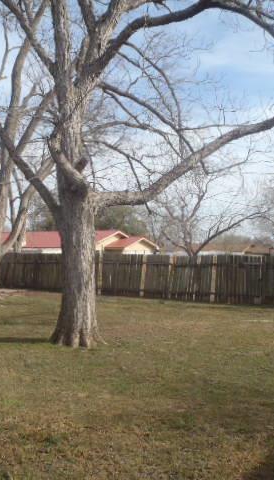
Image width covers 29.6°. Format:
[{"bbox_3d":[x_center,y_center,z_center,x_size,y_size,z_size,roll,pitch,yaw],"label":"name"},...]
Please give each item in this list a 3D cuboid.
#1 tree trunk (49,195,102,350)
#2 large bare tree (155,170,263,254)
[{"bbox_3d":[-1.283,0.605,10.800,1.060,3.200,1.000,0,-1,0],"label":"tree trunk"},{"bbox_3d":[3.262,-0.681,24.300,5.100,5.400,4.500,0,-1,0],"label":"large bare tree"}]

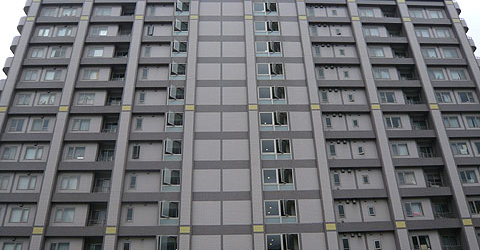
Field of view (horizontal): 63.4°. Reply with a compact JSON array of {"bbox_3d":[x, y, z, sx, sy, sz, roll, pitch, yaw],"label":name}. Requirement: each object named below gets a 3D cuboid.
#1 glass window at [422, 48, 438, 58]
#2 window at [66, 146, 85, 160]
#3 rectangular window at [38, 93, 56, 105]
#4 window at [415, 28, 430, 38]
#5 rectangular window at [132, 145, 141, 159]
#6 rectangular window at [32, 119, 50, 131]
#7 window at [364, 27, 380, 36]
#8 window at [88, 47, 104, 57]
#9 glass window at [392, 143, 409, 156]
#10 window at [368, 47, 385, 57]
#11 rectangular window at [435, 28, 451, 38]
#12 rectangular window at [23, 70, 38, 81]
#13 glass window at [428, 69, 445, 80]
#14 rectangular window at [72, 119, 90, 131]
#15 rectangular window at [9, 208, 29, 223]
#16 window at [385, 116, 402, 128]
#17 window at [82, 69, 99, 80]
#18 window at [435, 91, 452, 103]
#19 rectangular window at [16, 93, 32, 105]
[{"bbox_3d":[21.606,-8.247,44.168,1.590,1.300,0.150,0,-28,-2],"label":"glass window"},{"bbox_3d":[-14.788,2.551,35.071,1.580,1.340,0.130,0,-28,-2],"label":"window"},{"bbox_3d":[-19.258,-2.581,38.832,1.760,1.400,0.150,0,-28,-2],"label":"rectangular window"},{"bbox_3d":[20.375,-10.235,43.363,1.580,1.340,0.130,0,-28,-2],"label":"window"},{"bbox_3d":[-9.649,2.556,36.221,0.700,1.400,0.150,0,-28,-2],"label":"rectangular window"},{"bbox_3d":[-18.655,0.028,36.330,1.580,1.340,0.130,0,-28,-2],"label":"rectangular window"},{"bbox_3d":[15.403,-10.883,45.352,1.620,1.290,0.150,0,-28,-2],"label":"window"},{"bbox_3d":[-15.226,-7.628,41.010,1.600,1.260,0.150,0,-29,-2],"label":"window"},{"bbox_3d":[15.153,2.310,36.689,1.600,1.260,0.150,0,-29,-2],"label":"glass window"},{"bbox_3d":[15.429,-8.215,43.908,1.620,1.270,0.150,0,-28,-2],"label":"window"},{"bbox_3d":[23.925,-10.819,45.662,1.580,1.270,0.150,0,-28,-2],"label":"rectangular window"},{"bbox_3d":[-22.150,-5.251,40.981,1.530,1.330,0.150,0,-28,-2],"label":"rectangular window"},{"bbox_3d":[21.190,-5.454,41.885,1.790,1.370,0.150,0,-28,-2],"label":"glass window"},{"bbox_3d":[-15.309,0.020,37.458,1.700,1.370,0.150,0,-28,-2],"label":"rectangular window"},{"bbox_3d":[-18.543,7.594,32.657,1.600,1.260,0.150,0,-29,-2],"label":"rectangular window"},{"bbox_3d":[15.687,-0.270,39.624,1.560,1.270,0.150,0,-28,-2],"label":"window"},{"bbox_3d":[-15.037,-5.076,39.190,1.580,1.340,0.130,0,-28,-2],"label":"window"},{"bbox_3d":[20.625,-2.760,39.307,1.580,1.340,0.130,0,-28,-2],"label":"window"},{"bbox_3d":[-21.552,-2.557,38.815,1.520,1.400,0.150,0,-28,-2],"label":"rectangular window"}]

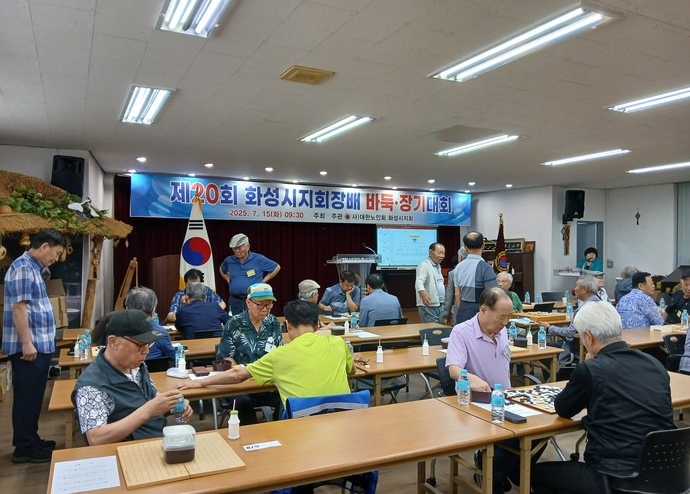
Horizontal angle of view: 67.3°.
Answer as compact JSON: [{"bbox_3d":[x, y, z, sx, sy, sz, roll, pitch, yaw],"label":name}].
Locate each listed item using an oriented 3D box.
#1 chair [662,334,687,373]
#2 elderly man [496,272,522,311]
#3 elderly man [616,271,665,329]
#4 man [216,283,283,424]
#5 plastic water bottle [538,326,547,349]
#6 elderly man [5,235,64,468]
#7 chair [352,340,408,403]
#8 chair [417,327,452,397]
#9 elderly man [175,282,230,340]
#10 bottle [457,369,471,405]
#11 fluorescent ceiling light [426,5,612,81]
[{"bbox_3d":[2.978,1.166,4.314,0.500,0.800,0.550,0,0,-26],"label":"chair"},{"bbox_3d":[1.993,0.945,6.395,0.520,1.250,0.700,0,0,-7],"label":"elderly man"},{"bbox_3d":[3.288,0.917,5.808,0.520,1.280,0.740,0,0,44],"label":"elderly man"},{"bbox_3d":[-0.704,0.917,3.860,0.540,1.290,0.750,0,0,-26],"label":"man"},{"bbox_3d":[1.626,0.744,4.267,0.064,0.180,0.064,0,0,0],"label":"plastic water bottle"},{"bbox_3d":[-2.321,0.713,3.858,0.420,1.690,0.500,0,0,-25],"label":"elderly man"},{"bbox_3d":[0.266,1.173,4.210,0.460,0.780,0.500,0,0,-37],"label":"chair"},{"bbox_3d":[0.939,1.165,4.594,0.480,0.800,0.530,0,0,-22],"label":"chair"},{"bbox_3d":[-1.388,0.963,5.112,0.560,1.210,0.780,0,0,-28],"label":"elderly man"},{"bbox_3d":[0.629,0.739,2.735,0.063,0.176,0.063,0,0,0],"label":"bottle"},{"bbox_3d":[0.999,-1.222,3.155,0.300,0.080,1.250,0,0,-27],"label":"fluorescent ceiling light"}]

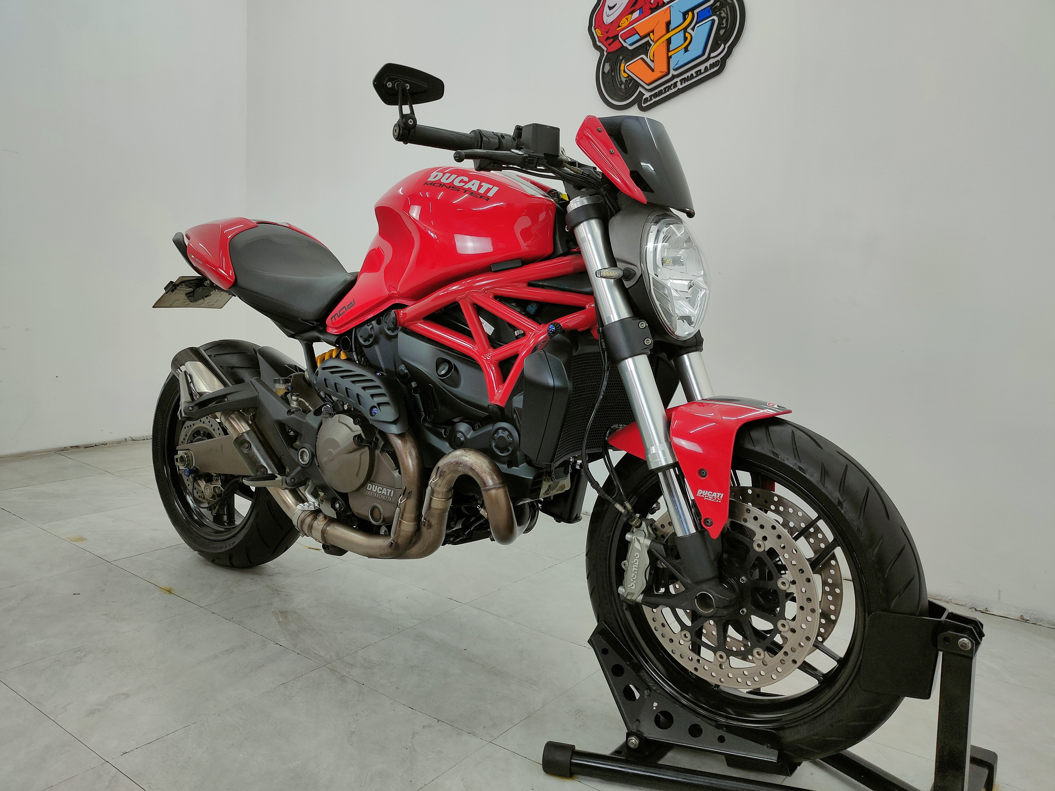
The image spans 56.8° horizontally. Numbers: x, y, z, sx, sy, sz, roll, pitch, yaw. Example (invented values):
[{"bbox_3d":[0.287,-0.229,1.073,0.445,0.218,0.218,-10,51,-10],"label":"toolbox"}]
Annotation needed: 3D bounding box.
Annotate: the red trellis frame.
[{"bbox_3d":[0.015,-0.145,1.935,0.470,0.303,0.320,8,10,39],"label":"red trellis frame"}]

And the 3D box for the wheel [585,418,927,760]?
[{"bbox_3d":[0.369,0.330,1.688,0.605,0.605,0.120,11,11,36],"label":"wheel"}]

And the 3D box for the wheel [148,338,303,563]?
[{"bbox_3d":[-0.788,0.157,2.630,0.630,0.630,0.175,12,12,38],"label":"wheel"}]

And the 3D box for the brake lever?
[{"bbox_3d":[-0.060,-0.400,1.634,0.163,0.022,0.035,-11,14,-41],"label":"brake lever"}]

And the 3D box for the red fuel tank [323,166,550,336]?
[{"bbox_3d":[-0.118,-0.296,2.031,0.650,0.360,0.360,8,10,39],"label":"red fuel tank"}]

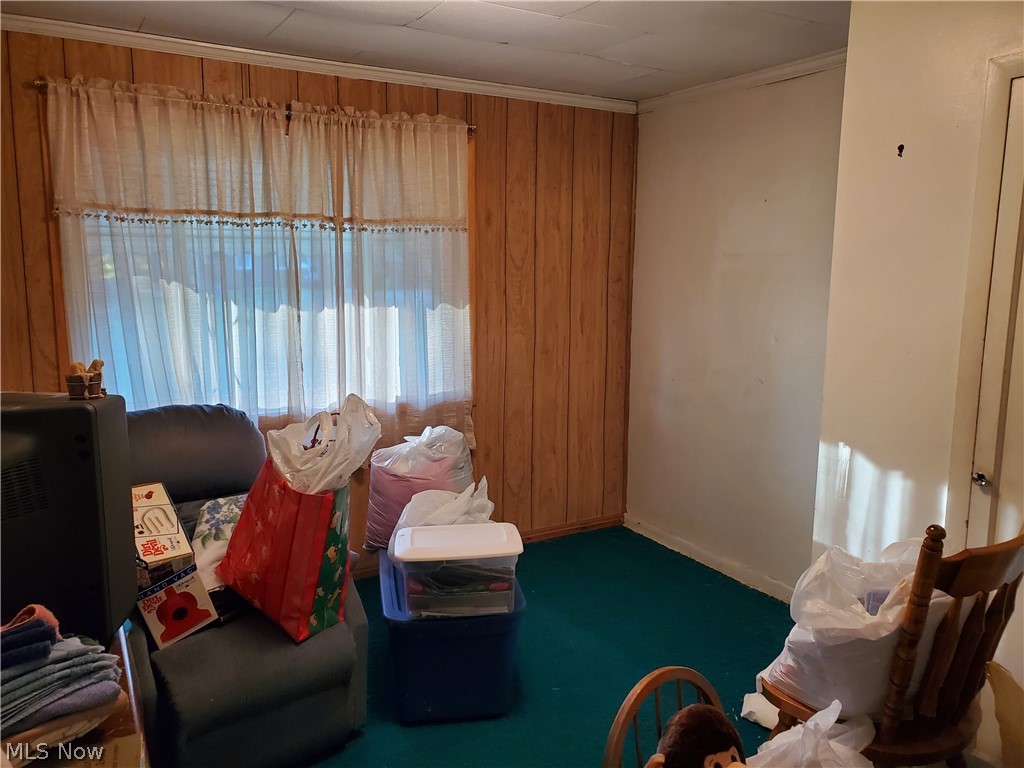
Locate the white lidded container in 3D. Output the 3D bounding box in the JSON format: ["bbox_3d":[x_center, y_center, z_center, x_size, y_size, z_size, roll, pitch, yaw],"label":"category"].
[{"bbox_3d":[-0.187,0.621,2.623,0.410,0.210,0.285,-1,9,-9],"label":"white lidded container"}]

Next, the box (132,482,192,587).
[{"bbox_3d":[-1.213,0.511,2.584,0.150,0.150,0.310,-8,48,-42],"label":"box"}]

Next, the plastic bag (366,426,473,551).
[{"bbox_3d":[-0.386,0.422,3.151,0.400,0.450,0.320,-2,9,-12],"label":"plastic bag"}]

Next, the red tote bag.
[{"bbox_3d":[-0.694,0.496,2.437,0.370,0.420,0.180,19,10,32],"label":"red tote bag"}]

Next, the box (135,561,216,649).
[{"bbox_3d":[-1.055,0.690,2.353,0.120,0.187,0.217,-26,-4,27],"label":"box"}]

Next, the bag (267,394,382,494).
[{"bbox_3d":[-0.614,0.210,2.544,0.300,0.290,0.260,6,11,33],"label":"bag"}]

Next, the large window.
[{"bbox_3d":[-0.933,-0.418,3.344,1.750,1.500,0.100,-5,11,-30],"label":"large window"}]

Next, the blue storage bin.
[{"bbox_3d":[-0.245,0.903,2.877,0.470,0.430,0.660,-2,9,-12],"label":"blue storage bin"}]

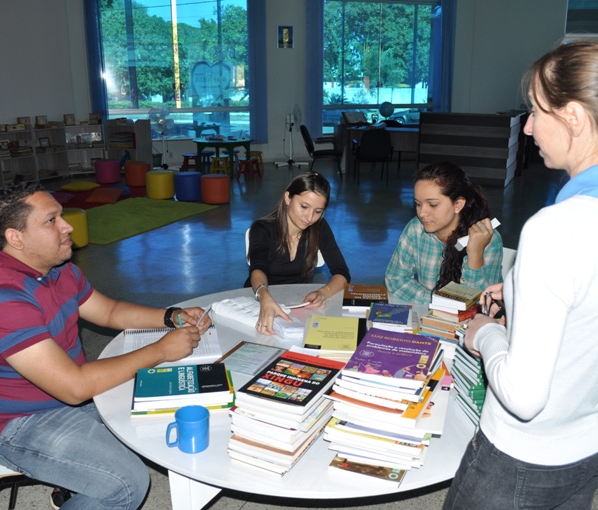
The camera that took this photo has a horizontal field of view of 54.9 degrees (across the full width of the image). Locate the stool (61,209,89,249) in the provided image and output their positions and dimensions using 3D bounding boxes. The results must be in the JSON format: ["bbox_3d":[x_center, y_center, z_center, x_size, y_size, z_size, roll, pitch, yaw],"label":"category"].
[{"bbox_3d":[-2.270,-0.272,5.651,0.360,0.350,0.360,6,17,20],"label":"stool"}]

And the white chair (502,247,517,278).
[{"bbox_3d":[0.729,0.391,2.677,0.430,0.800,0.480,14,22,41],"label":"white chair"}]

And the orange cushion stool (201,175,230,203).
[{"bbox_3d":[-1.129,-0.894,7.809,0.360,0.345,0.360,-3,17,-8],"label":"orange cushion stool"}]

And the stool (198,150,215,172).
[{"bbox_3d":[-1.605,-1.618,10.211,0.310,0.360,0.310,-3,17,-8],"label":"stool"}]

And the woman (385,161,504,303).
[{"bbox_3d":[0.667,0.247,2.409,0.520,1.230,0.700,11,20,34],"label":"woman"}]

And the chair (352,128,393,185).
[{"bbox_3d":[1.160,-1.569,9.179,0.560,0.860,0.580,-1,16,-3],"label":"chair"}]

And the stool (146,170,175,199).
[{"bbox_3d":[-1.964,-0.996,8.173,0.360,0.345,0.360,-4,17,-13],"label":"stool"}]

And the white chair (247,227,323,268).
[{"bbox_3d":[-0.060,0.311,2.821,0.430,0.820,0.500,-1,16,-3],"label":"white chair"}]

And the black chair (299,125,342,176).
[{"bbox_3d":[0.359,-1.665,9.420,0.640,0.870,0.570,1,17,5],"label":"black chair"}]

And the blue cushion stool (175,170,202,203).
[{"bbox_3d":[-1.528,-0.946,7.937,0.365,0.360,0.365,0,16,0],"label":"blue cushion stool"}]

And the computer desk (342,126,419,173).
[{"bbox_3d":[1.630,-1.770,10.026,1.400,0.770,0.660,8,18,27],"label":"computer desk"}]

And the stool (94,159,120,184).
[{"bbox_3d":[-3.143,-1.375,9.476,0.360,0.345,0.360,-6,18,-17],"label":"stool"}]

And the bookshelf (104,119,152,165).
[{"bbox_3d":[-3.070,-1.949,10.370,0.660,0.920,0.420,5,17,16],"label":"bookshelf"}]

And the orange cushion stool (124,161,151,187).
[{"bbox_3d":[-2.582,-1.300,9.208,0.360,0.345,0.360,-5,17,-15],"label":"orange cushion stool"}]

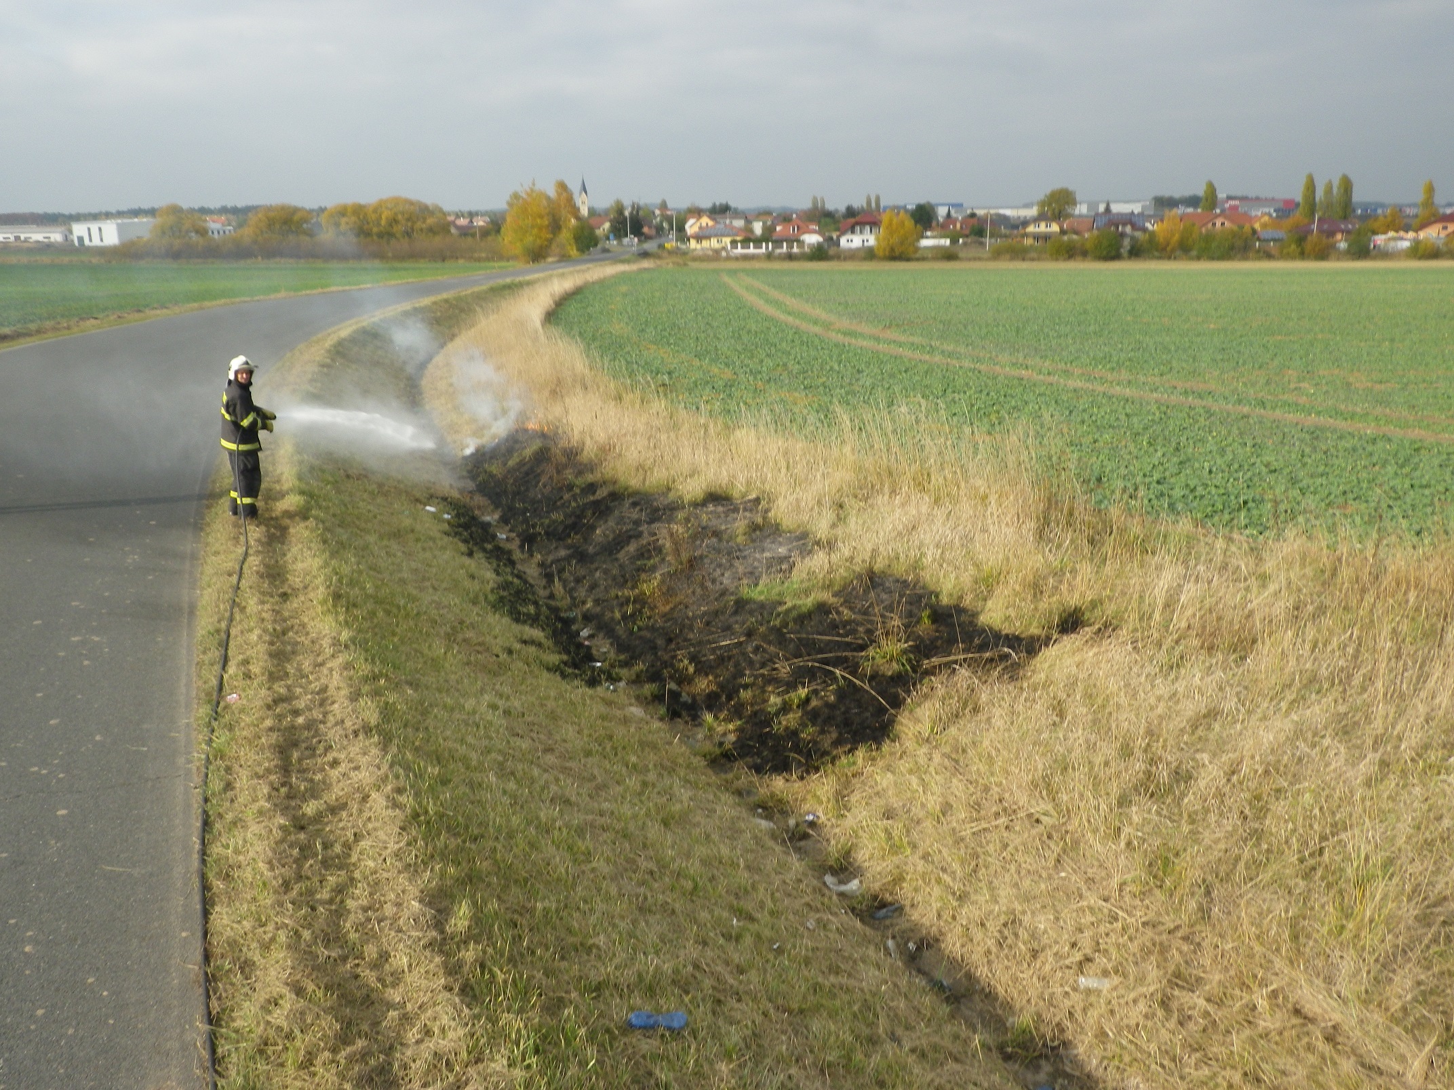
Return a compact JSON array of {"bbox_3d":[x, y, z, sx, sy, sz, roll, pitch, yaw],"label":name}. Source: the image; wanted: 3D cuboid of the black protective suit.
[{"bbox_3d":[-5.488,-1.124,13.449,0.620,1.580,0.560,-11,19,-34],"label":"black protective suit"}]

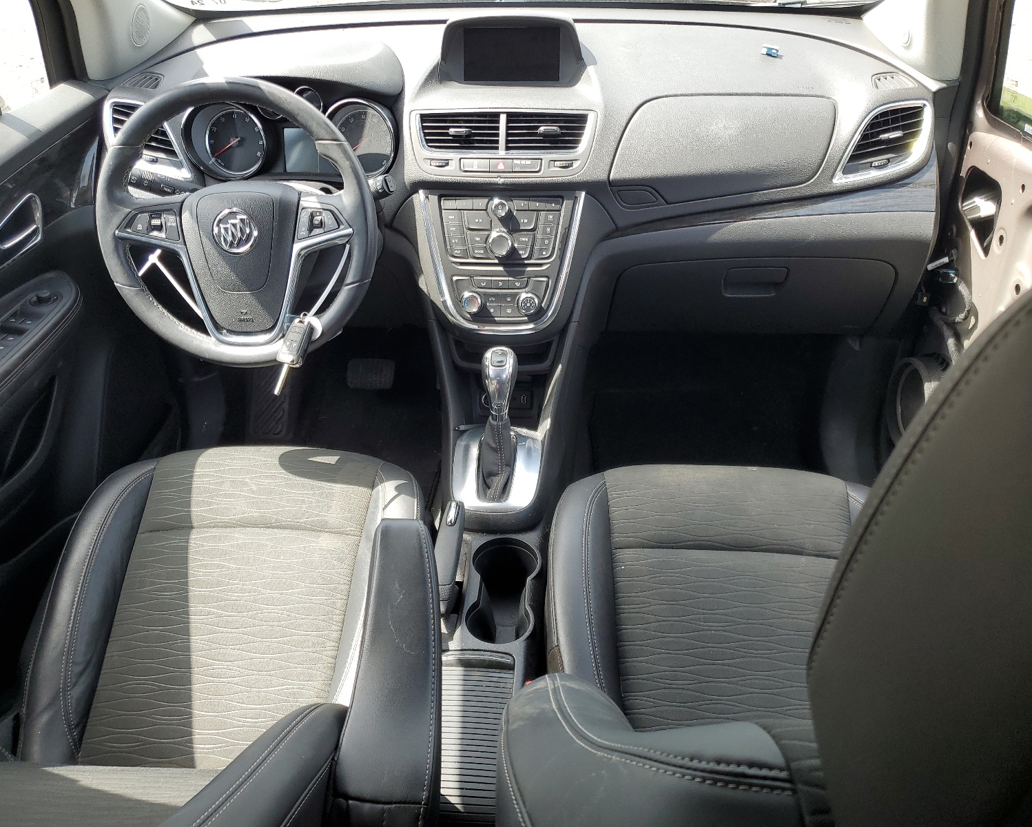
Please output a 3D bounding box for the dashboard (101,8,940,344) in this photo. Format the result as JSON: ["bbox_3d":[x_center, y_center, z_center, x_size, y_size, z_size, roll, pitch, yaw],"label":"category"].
[{"bbox_3d":[-0.002,-0.460,1.471,1.390,0.440,0.570,2,35,4],"label":"dashboard"}]

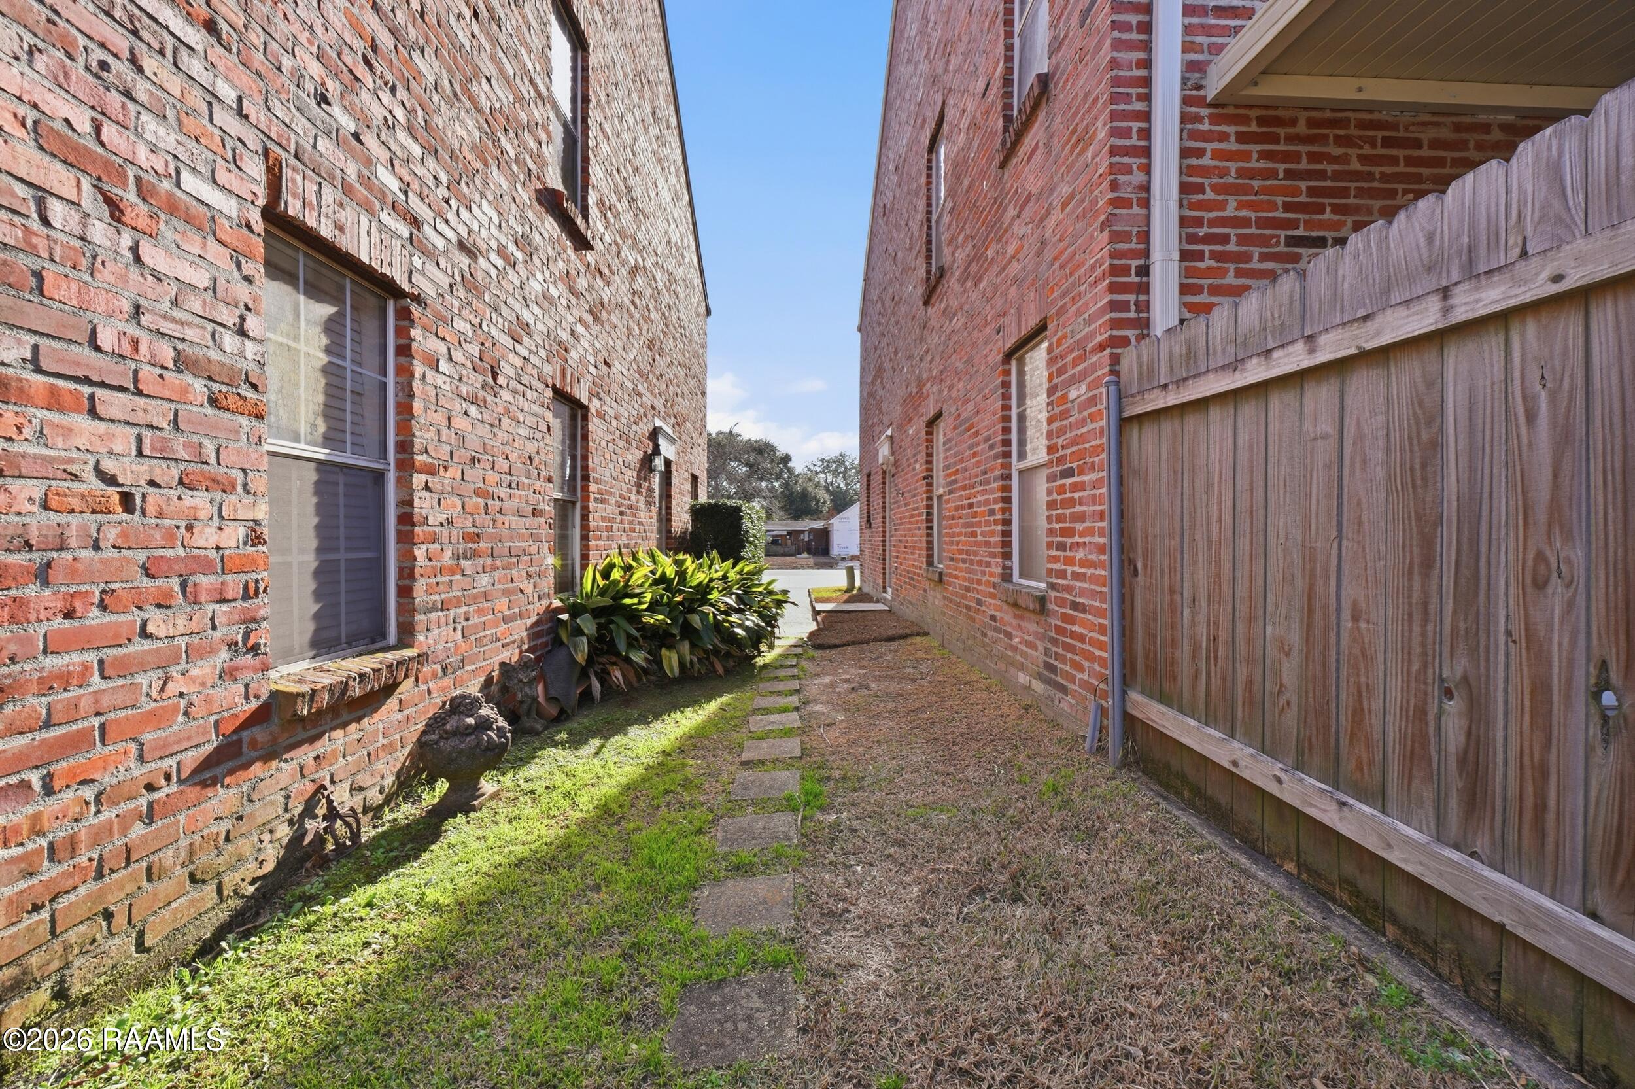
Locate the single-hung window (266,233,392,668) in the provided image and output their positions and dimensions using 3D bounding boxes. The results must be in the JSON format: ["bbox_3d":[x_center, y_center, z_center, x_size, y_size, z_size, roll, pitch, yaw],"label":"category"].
[{"bbox_3d":[-1.841,-0.299,2.346,0.090,1.480,0.790,0,1,-2],"label":"single-hung window"}]

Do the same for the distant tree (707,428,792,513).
[{"bbox_3d":[-8.168,-5.029,61.707,11.500,11.600,11.000,0,1,-2],"label":"distant tree"}]

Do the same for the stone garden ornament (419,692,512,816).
[{"bbox_3d":[-1.484,0.835,2.680,0.350,0.440,0.350,0,1,-2],"label":"stone garden ornament"}]

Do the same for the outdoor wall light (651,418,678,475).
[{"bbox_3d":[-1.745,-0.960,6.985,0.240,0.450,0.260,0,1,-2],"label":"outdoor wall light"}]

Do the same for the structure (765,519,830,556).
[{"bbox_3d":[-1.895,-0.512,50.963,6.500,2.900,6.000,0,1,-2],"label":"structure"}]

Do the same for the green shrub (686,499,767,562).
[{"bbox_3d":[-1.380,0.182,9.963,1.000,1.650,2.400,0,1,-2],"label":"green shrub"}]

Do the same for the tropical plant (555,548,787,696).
[{"bbox_3d":[-1.054,0.545,5.575,1.500,1.040,2.700,0,1,-2],"label":"tropical plant"}]

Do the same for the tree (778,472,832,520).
[{"bbox_3d":[-1.335,-3.362,62.954,6.000,7.800,6.000,0,1,-2],"label":"tree"}]

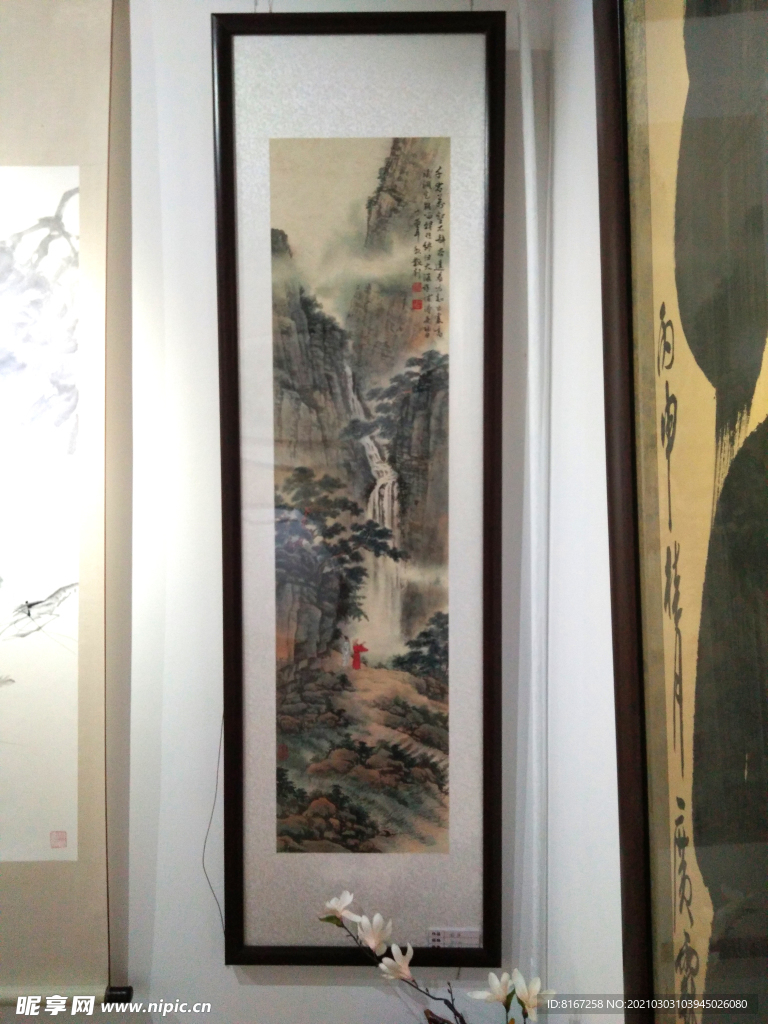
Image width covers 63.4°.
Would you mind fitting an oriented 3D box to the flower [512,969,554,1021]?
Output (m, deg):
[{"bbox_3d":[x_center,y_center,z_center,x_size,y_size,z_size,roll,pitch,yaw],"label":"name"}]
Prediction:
[{"bbox_3d":[0.260,0.839,1.080,0.073,0.073,0.063,0,1,0],"label":"flower"}]

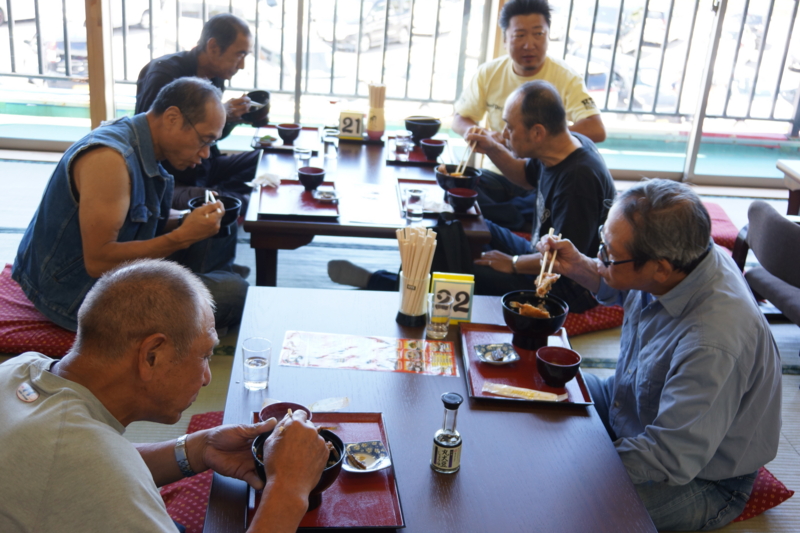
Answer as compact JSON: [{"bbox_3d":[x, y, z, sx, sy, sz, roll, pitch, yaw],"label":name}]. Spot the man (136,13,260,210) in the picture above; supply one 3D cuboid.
[{"bbox_3d":[-0.735,-0.599,3.681,0.620,0.800,0.600,4,22,0],"label":"man"}]

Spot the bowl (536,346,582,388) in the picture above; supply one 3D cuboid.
[{"bbox_3d":[0.357,0.231,2.107,0.102,0.068,0.102,4,22,-2],"label":"bowl"}]

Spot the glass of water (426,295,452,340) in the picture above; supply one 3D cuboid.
[{"bbox_3d":[0.097,0.126,2.297,0.063,0.099,0.063,2,22,-5],"label":"glass of water"}]

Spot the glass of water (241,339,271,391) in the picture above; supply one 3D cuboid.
[{"bbox_3d":[-0.294,0.201,1.912,0.058,0.096,0.058,2,22,-5],"label":"glass of water"}]

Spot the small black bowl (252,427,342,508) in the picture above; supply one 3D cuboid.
[{"bbox_3d":[-0.169,0.346,1.549,0.152,0.095,0.152,2,22,-5],"label":"small black bowl"}]

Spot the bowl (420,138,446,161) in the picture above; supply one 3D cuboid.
[{"bbox_3d":[0.126,-0.450,3.629,0.097,0.063,0.097,4,22,-1],"label":"bowl"}]

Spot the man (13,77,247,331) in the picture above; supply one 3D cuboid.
[{"bbox_3d":[-0.850,-0.227,2.987,0.751,0.792,0.609,2,22,-5],"label":"man"}]

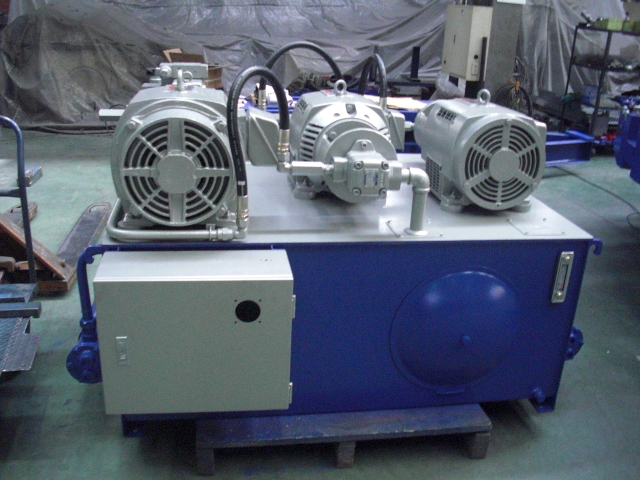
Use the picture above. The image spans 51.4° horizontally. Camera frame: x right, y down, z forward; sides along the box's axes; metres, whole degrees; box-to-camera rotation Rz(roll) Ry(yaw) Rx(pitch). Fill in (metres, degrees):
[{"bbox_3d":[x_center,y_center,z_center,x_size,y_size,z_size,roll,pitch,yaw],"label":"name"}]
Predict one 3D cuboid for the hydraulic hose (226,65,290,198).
[{"bbox_3d":[-0.166,-0.275,1.845,0.182,0.407,0.071,-5,23,-19],"label":"hydraulic hose"}]

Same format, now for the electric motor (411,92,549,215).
[{"bbox_3d":[0.578,-0.345,2.368,0.397,0.383,0.500,-1,22,-8],"label":"electric motor"}]

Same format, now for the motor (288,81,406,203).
[{"bbox_3d":[0.092,-0.362,2.354,0.404,0.383,0.508,-1,22,-8],"label":"motor"}]

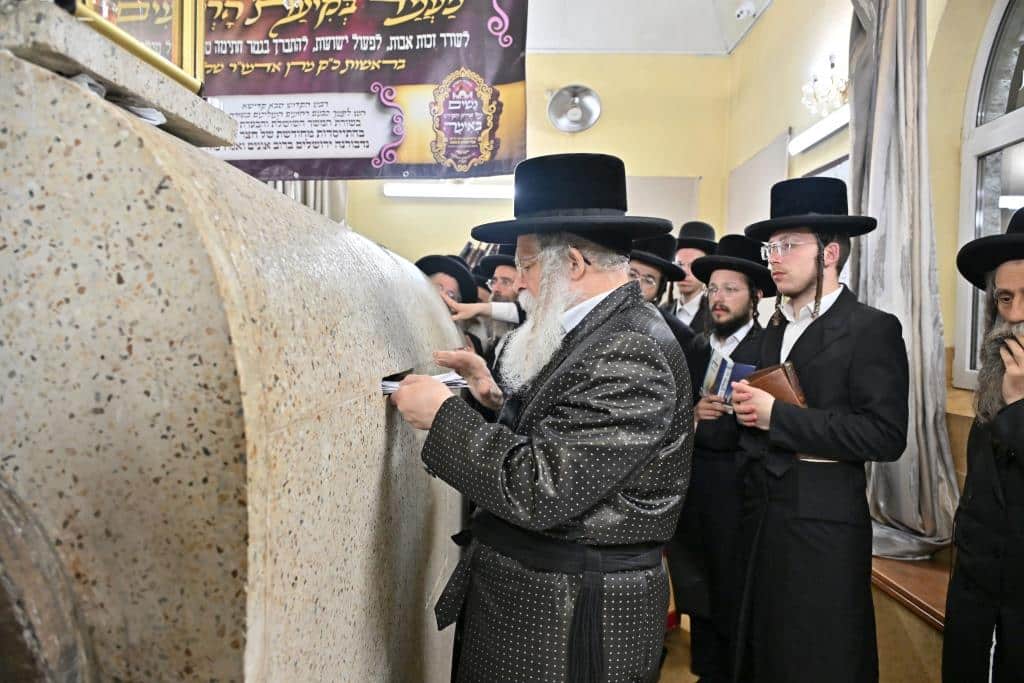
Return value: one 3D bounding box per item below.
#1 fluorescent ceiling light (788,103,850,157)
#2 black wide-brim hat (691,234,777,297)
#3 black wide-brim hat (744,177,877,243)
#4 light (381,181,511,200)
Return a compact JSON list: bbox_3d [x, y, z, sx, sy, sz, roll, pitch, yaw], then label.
[{"bbox_3d":[1.360,-0.920,2.790,0.060,0.080,1.120,0,2,0],"label":"fluorescent ceiling light"},{"bbox_3d":[0.844,-0.288,2.550,0.350,0.135,0.330,19,-12,-41],"label":"black wide-brim hat"},{"bbox_3d":[0.845,-0.379,1.950,0.360,0.135,0.335,-3,0,-6],"label":"black wide-brim hat"},{"bbox_3d":[-0.220,-0.963,4.370,1.200,0.080,0.060,0,2,0],"label":"light"}]

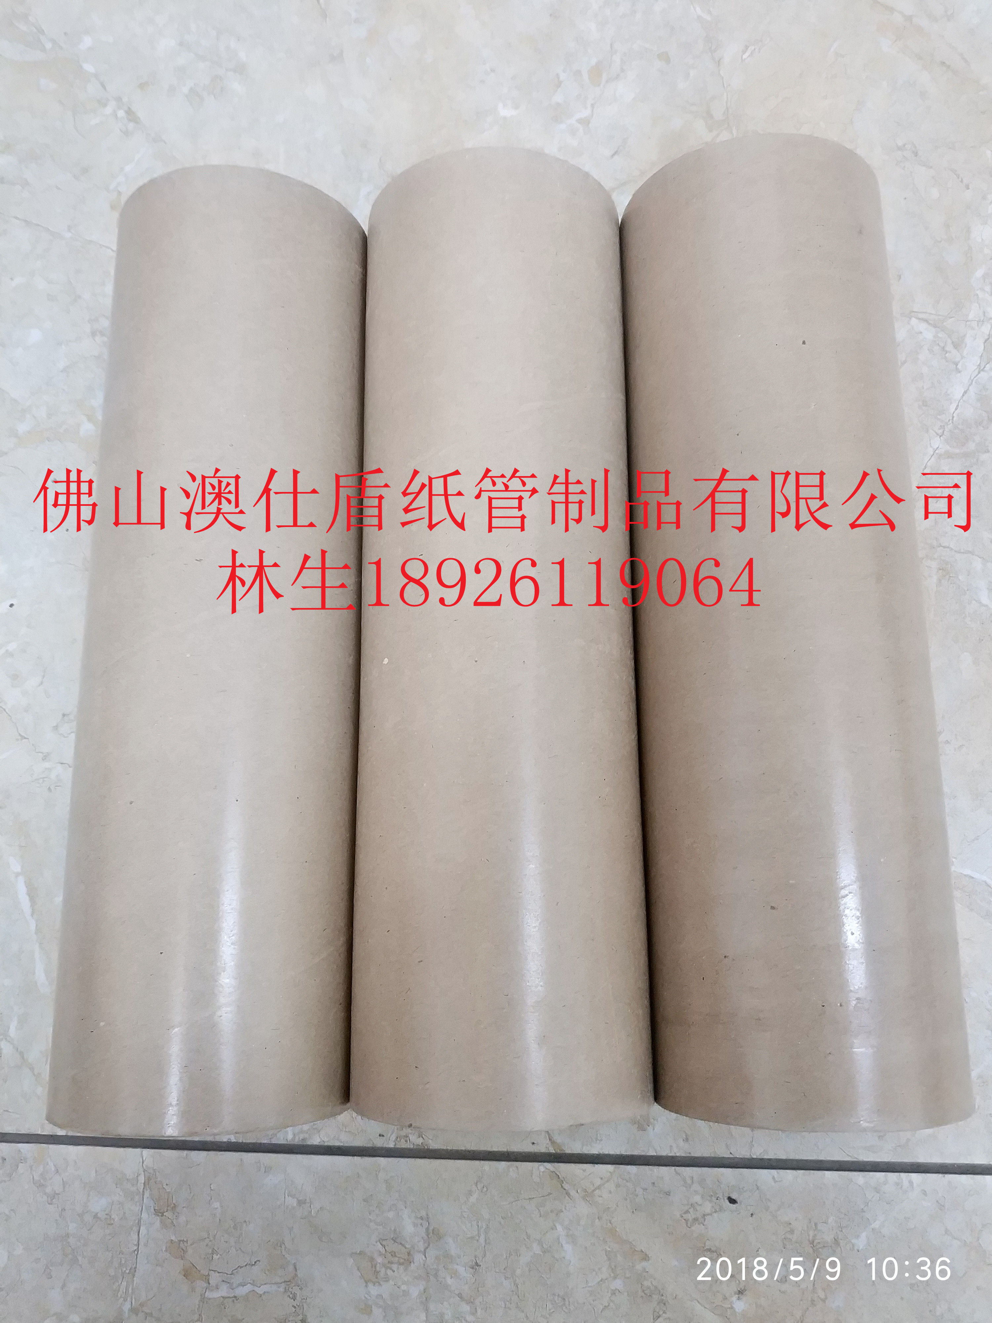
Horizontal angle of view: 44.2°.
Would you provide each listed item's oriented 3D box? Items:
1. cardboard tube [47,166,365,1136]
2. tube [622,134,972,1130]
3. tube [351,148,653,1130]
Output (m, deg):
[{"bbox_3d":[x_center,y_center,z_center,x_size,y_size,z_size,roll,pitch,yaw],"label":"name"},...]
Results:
[{"bbox_3d":[-0.097,-0.007,0.436,0.094,0.094,0.319,-1,76,3],"label":"cardboard tube"},{"bbox_3d":[0.099,-0.013,0.427,0.096,0.096,0.320,-2,76,2],"label":"tube"},{"bbox_3d":[0.001,-0.011,0.431,0.096,0.096,0.319,-1,76,2],"label":"tube"}]

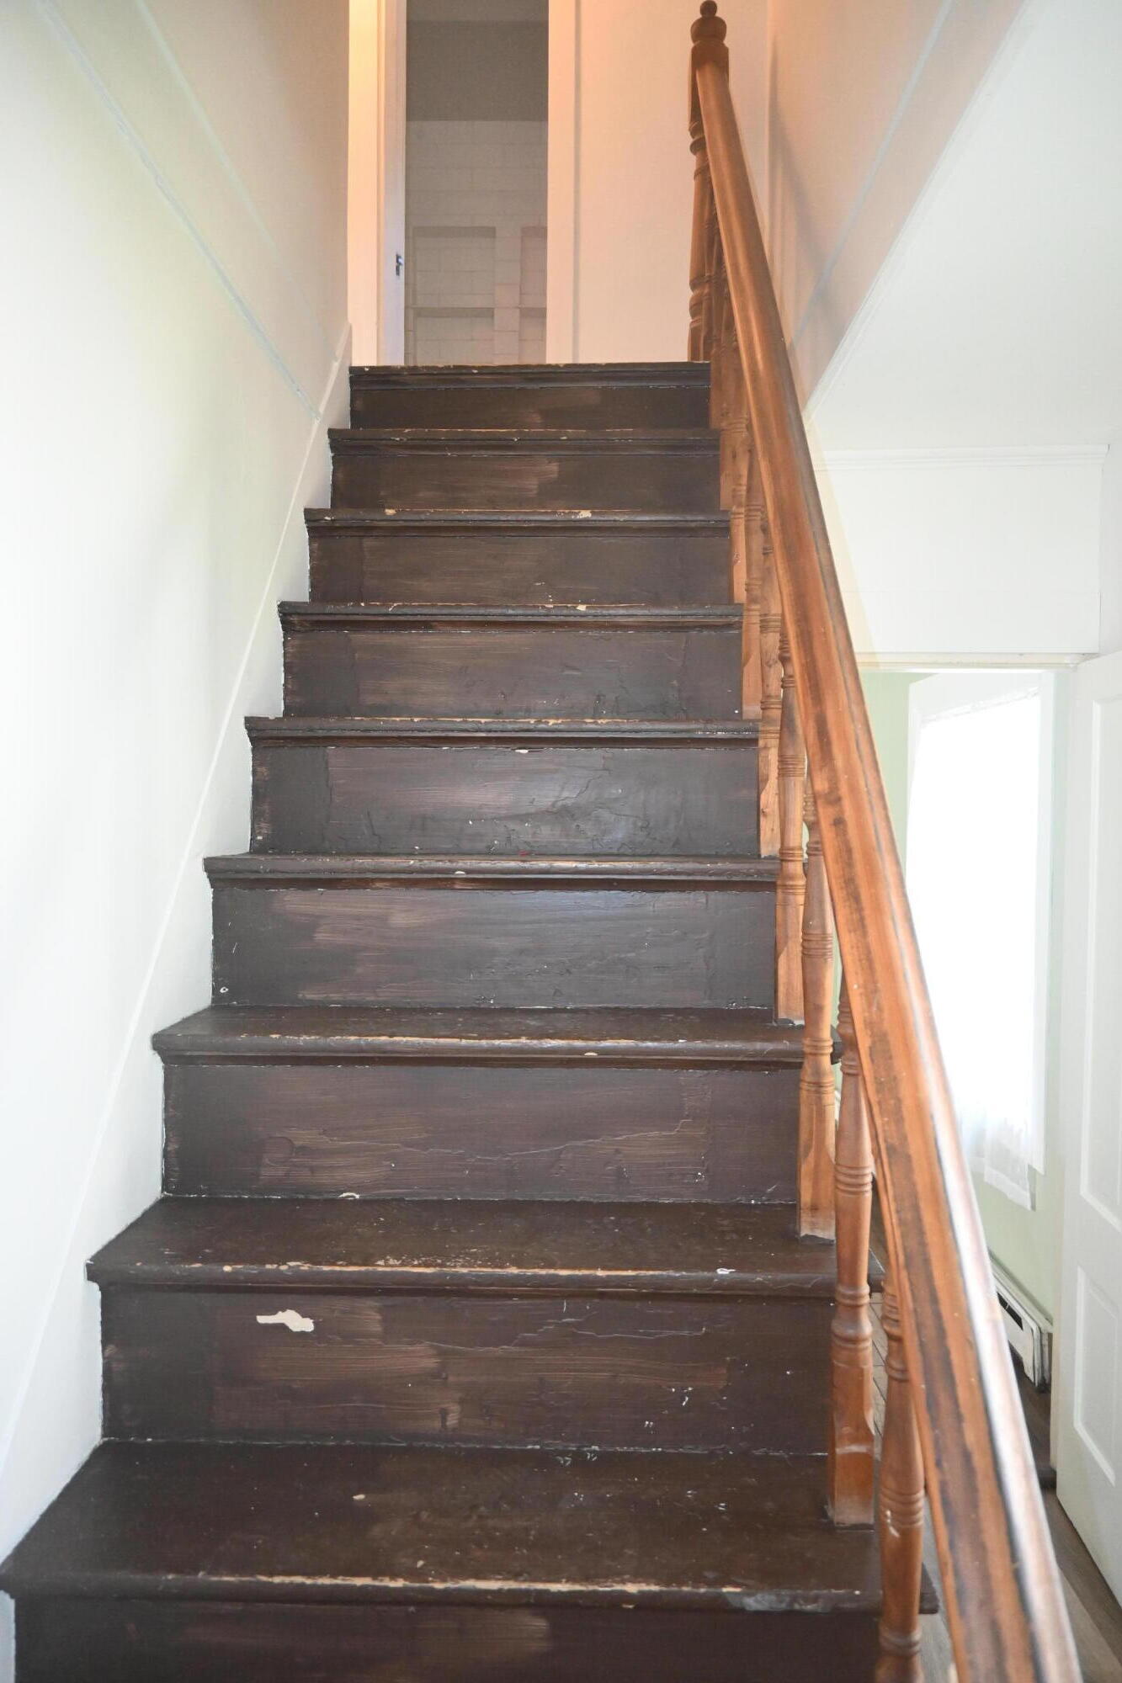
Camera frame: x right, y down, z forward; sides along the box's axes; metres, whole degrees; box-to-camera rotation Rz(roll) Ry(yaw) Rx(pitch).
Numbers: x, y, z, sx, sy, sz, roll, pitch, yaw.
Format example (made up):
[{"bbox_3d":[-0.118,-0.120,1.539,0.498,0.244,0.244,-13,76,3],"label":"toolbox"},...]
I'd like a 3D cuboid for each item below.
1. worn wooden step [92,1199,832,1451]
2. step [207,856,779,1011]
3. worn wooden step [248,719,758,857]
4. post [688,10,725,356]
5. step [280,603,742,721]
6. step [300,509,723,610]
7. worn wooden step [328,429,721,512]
[{"bbox_3d":[-0.095,0.588,1.373,0.875,0.221,0.229,0,1,1],"label":"worn wooden step"},{"bbox_3d":[-0.082,0.136,1.753,0.875,0.221,0.229,0,1,1],"label":"step"},{"bbox_3d":[-0.076,-0.090,1.943,0.875,0.221,0.229,0,1,1],"label":"worn wooden step"},{"bbox_3d":[0.352,-1.535,2.670,0.088,0.869,0.088,0,1,1],"label":"post"},{"bbox_3d":[-0.070,-0.316,2.133,0.875,0.221,0.229,0,1,1],"label":"step"},{"bbox_3d":[-0.064,-0.542,2.322,0.875,0.221,0.229,0,1,1],"label":"step"},{"bbox_3d":[-0.058,-0.768,2.512,0.875,0.221,0.229,0,1,1],"label":"worn wooden step"}]

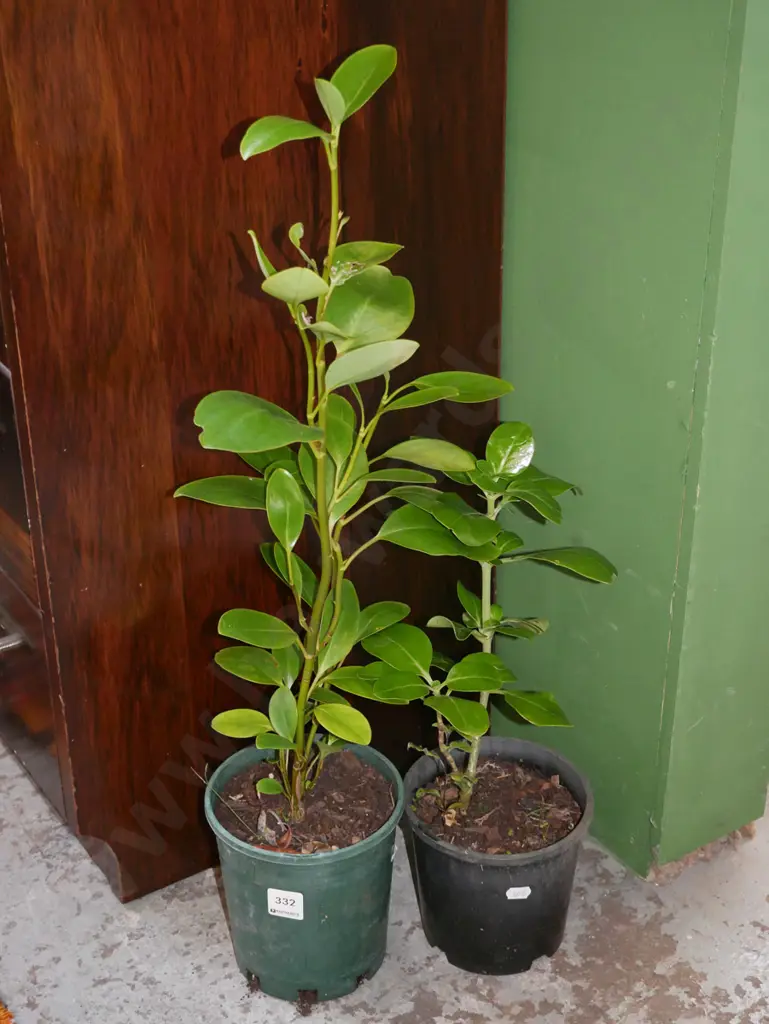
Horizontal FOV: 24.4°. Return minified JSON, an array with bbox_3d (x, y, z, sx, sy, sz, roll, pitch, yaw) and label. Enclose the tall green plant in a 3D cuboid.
[{"bbox_3d":[-0.039,-0.026,1.606,0.310,0.785,0.260,0,30,0],"label":"tall green plant"}]

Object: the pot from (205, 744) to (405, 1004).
[{"bbox_3d":[-0.080,0.373,1.846,0.200,0.207,0.200,0,30,0],"label":"pot"}]

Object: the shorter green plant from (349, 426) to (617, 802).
[{"bbox_3d":[0.094,0.115,1.736,0.265,0.455,0.240,0,30,0],"label":"shorter green plant"}]

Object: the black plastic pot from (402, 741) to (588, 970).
[{"bbox_3d":[0.120,0.385,1.950,0.204,0.184,0.204,0,32,0],"label":"black plastic pot"}]

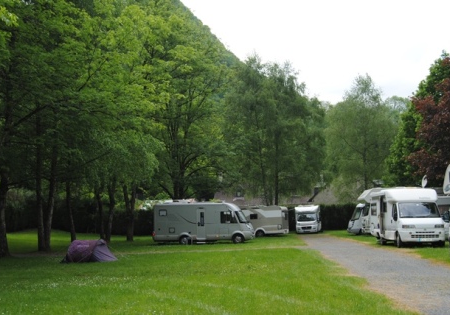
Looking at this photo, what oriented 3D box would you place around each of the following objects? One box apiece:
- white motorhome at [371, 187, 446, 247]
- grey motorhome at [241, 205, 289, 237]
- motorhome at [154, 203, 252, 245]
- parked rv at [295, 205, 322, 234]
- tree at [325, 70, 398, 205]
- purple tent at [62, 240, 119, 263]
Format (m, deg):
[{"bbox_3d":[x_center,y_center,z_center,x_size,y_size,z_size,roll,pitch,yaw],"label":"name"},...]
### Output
[{"bbox_3d":[8.604,2.877,29.044,2.220,2.700,5.700,-1,-6,3],"label":"white motorhome"},{"bbox_3d":[2.183,5.763,54.150,6.700,2.800,2.300,-2,-6,16],"label":"grey motorhome"},{"bbox_3d":[-1.517,4.604,42.453,7.000,2.850,2.300,-1,-6,5],"label":"motorhome"},{"bbox_3d":[8.533,6.300,60.947,2.300,2.750,6.500,-2,-6,10],"label":"parked rv"},{"bbox_3d":[16.784,-0.793,75.033,8.800,19.300,8.300,-1,-6,0],"label":"tree"},{"bbox_3d":[-5.486,3.750,24.451,2.100,0.960,1.350,-3,-7,20],"label":"purple tent"}]

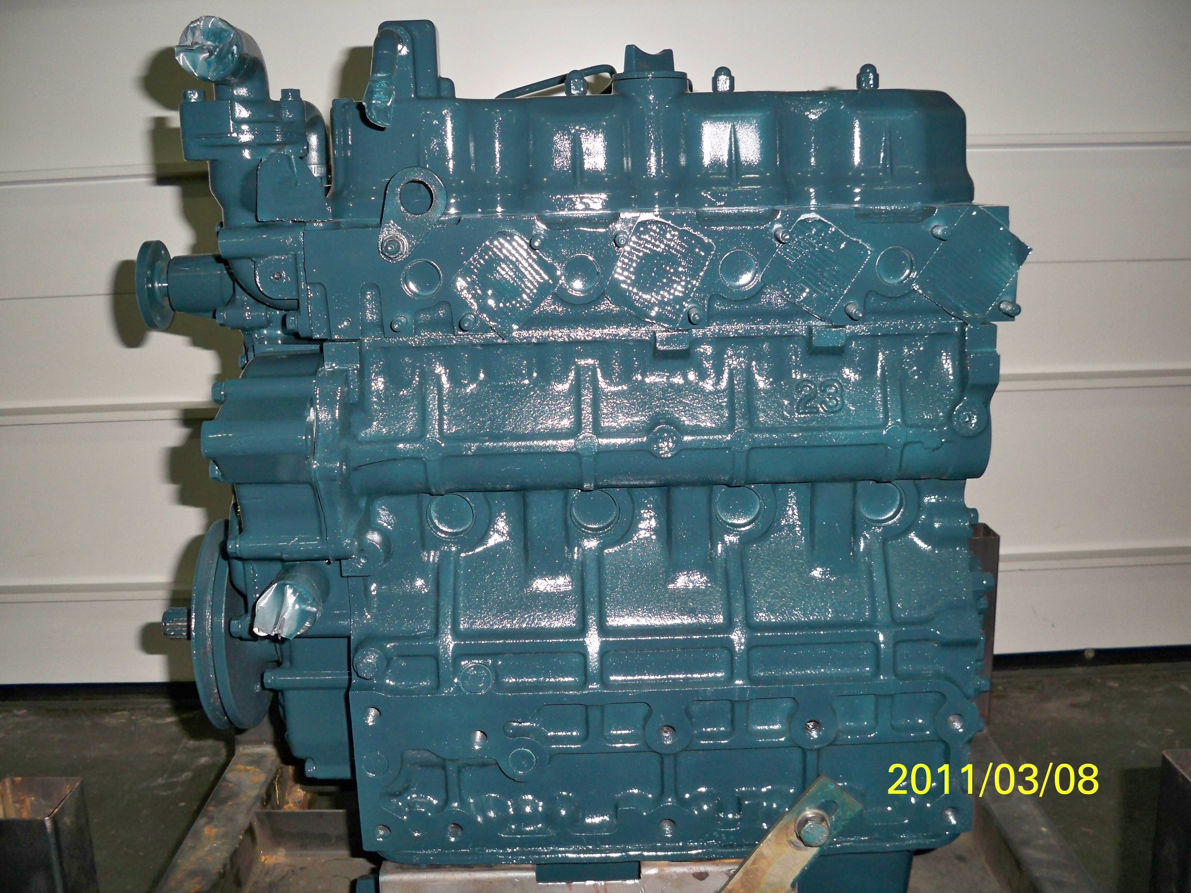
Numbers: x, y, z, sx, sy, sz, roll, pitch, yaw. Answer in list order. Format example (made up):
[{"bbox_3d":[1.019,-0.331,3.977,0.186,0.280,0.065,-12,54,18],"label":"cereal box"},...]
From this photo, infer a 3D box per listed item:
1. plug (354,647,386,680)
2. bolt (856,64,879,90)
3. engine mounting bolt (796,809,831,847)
[{"bbox_3d":[-0.148,0.141,0.786,0.021,0.021,0.008,-2,15,0],"label":"plug"},{"bbox_3d":[0.177,-0.240,0.785,0.015,0.018,0.015,-1,14,1],"label":"bolt"},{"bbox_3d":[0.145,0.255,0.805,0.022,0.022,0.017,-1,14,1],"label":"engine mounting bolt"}]

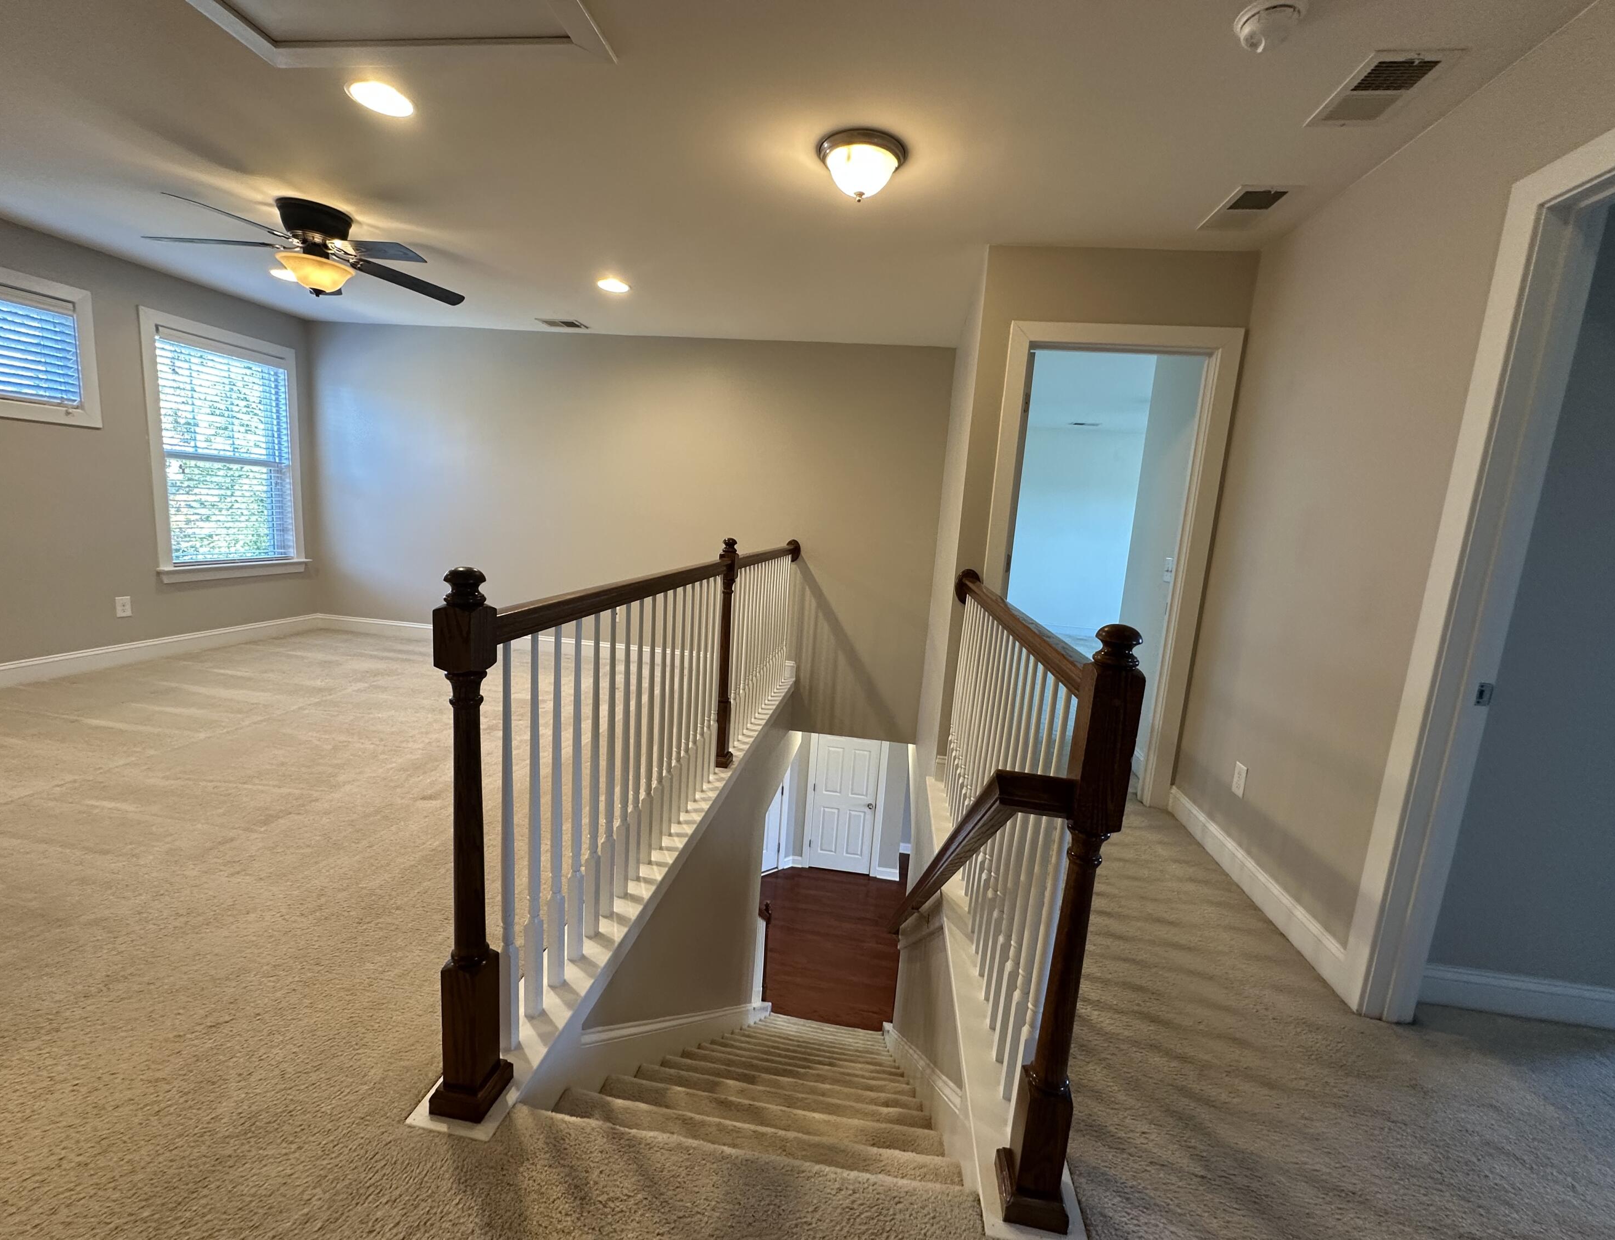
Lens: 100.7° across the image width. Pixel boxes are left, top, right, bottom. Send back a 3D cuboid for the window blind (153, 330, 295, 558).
[{"bbox_3d":[-4.097,-1.170,4.766,0.051,1.476,0.933,5,9,7],"label":"window blind"}]

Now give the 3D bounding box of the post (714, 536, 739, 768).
[{"bbox_3d":[-0.381,0.159,3.143,0.100,1.082,0.100,5,9,7],"label":"post"}]

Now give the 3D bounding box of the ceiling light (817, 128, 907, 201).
[{"bbox_3d":[0.179,-1.496,2.262,0.307,0.146,0.307,5,9,7],"label":"ceiling light"}]

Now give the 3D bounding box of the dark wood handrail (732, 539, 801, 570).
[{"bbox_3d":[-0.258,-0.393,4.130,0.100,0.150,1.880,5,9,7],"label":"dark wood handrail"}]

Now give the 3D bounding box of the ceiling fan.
[{"bbox_3d":[-2.288,-1.686,3.064,1.299,0.368,1.257,5,9,7],"label":"ceiling fan"}]

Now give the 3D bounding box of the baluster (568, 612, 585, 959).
[{"bbox_3d":[-0.584,0.440,1.711,0.032,0.931,0.032,5,9,7],"label":"baluster"}]

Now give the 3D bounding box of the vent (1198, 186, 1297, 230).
[{"bbox_3d":[1.595,-1.489,2.437,0.195,0.022,0.348,5,9,7],"label":"vent"}]

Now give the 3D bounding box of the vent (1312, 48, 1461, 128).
[{"bbox_3d":[1.504,-1.393,1.772,0.195,0.022,0.327,5,9,7],"label":"vent"}]

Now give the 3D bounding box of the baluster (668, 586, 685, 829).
[{"bbox_3d":[-0.476,0.326,2.500,0.032,0.931,0.032,5,9,7],"label":"baluster"}]

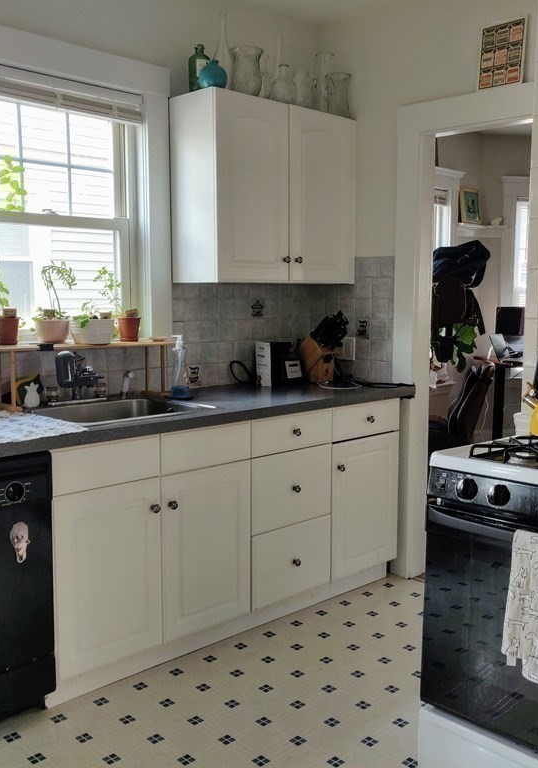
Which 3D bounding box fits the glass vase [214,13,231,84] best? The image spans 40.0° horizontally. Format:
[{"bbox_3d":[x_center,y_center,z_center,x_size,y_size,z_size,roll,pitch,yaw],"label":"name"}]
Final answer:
[{"bbox_3d":[-0.202,-1.415,3.216,0.085,0.380,0.085,0,7,0],"label":"glass vase"}]

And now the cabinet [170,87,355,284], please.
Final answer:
[{"bbox_3d":[-0.001,-0.854,3.409,0.874,0.779,0.302,-6,9,-42],"label":"cabinet"}]

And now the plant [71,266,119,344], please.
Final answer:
[{"bbox_3d":[-0.681,-0.306,2.883,0.175,0.300,0.165,-6,9,-42],"label":"plant"}]

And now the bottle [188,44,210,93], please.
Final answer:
[{"bbox_3d":[-0.300,-1.333,3.169,0.089,0.228,0.089,0,7,0],"label":"bottle"}]

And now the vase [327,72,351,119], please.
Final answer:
[{"bbox_3d":[0.336,-1.375,3.549,0.118,0.212,0.118,0,6,0],"label":"vase"}]

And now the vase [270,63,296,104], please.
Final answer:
[{"bbox_3d":[0.065,-1.338,3.344,0.115,0.198,0.115,0,7,0],"label":"vase"}]

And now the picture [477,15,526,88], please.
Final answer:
[{"bbox_3d":[0.937,-1.331,2.987,0.020,0.254,0.205,-6,9,-42],"label":"picture"}]

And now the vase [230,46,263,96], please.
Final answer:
[{"bbox_3d":[-0.096,-1.347,3.227,0.145,0.242,0.145,0,7,0],"label":"vase"}]

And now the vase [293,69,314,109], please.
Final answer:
[{"bbox_3d":[0.166,-1.363,3.461,0.100,0.212,0.100,0,6,0],"label":"vase"}]

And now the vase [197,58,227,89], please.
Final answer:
[{"bbox_3d":[-0.234,-1.278,3.057,0.118,0.132,0.118,0,6,0],"label":"vase"}]

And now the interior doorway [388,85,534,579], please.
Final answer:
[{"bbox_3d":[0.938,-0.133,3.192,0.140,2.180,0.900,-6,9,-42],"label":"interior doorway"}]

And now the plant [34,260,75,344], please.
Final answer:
[{"bbox_3d":[-0.816,-0.310,2.812,0.135,0.310,0.135,-6,9,-42],"label":"plant"}]

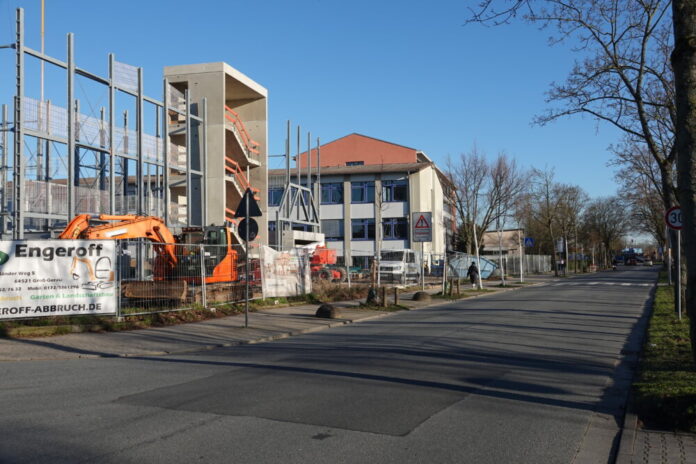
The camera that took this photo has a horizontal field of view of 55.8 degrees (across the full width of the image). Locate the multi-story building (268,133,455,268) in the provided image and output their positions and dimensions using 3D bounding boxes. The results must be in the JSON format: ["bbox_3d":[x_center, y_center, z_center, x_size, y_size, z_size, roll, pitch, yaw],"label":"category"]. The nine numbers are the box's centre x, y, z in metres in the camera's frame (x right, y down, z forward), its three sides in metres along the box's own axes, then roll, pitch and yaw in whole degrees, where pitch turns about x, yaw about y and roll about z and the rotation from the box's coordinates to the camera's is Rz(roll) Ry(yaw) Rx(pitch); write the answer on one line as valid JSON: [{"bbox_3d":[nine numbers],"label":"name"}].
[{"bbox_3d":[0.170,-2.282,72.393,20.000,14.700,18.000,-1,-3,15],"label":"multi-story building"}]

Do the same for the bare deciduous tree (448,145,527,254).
[{"bbox_3d":[12.300,-1.650,58.000,7.200,11.300,7.000,0,-2,0],"label":"bare deciduous tree"}]

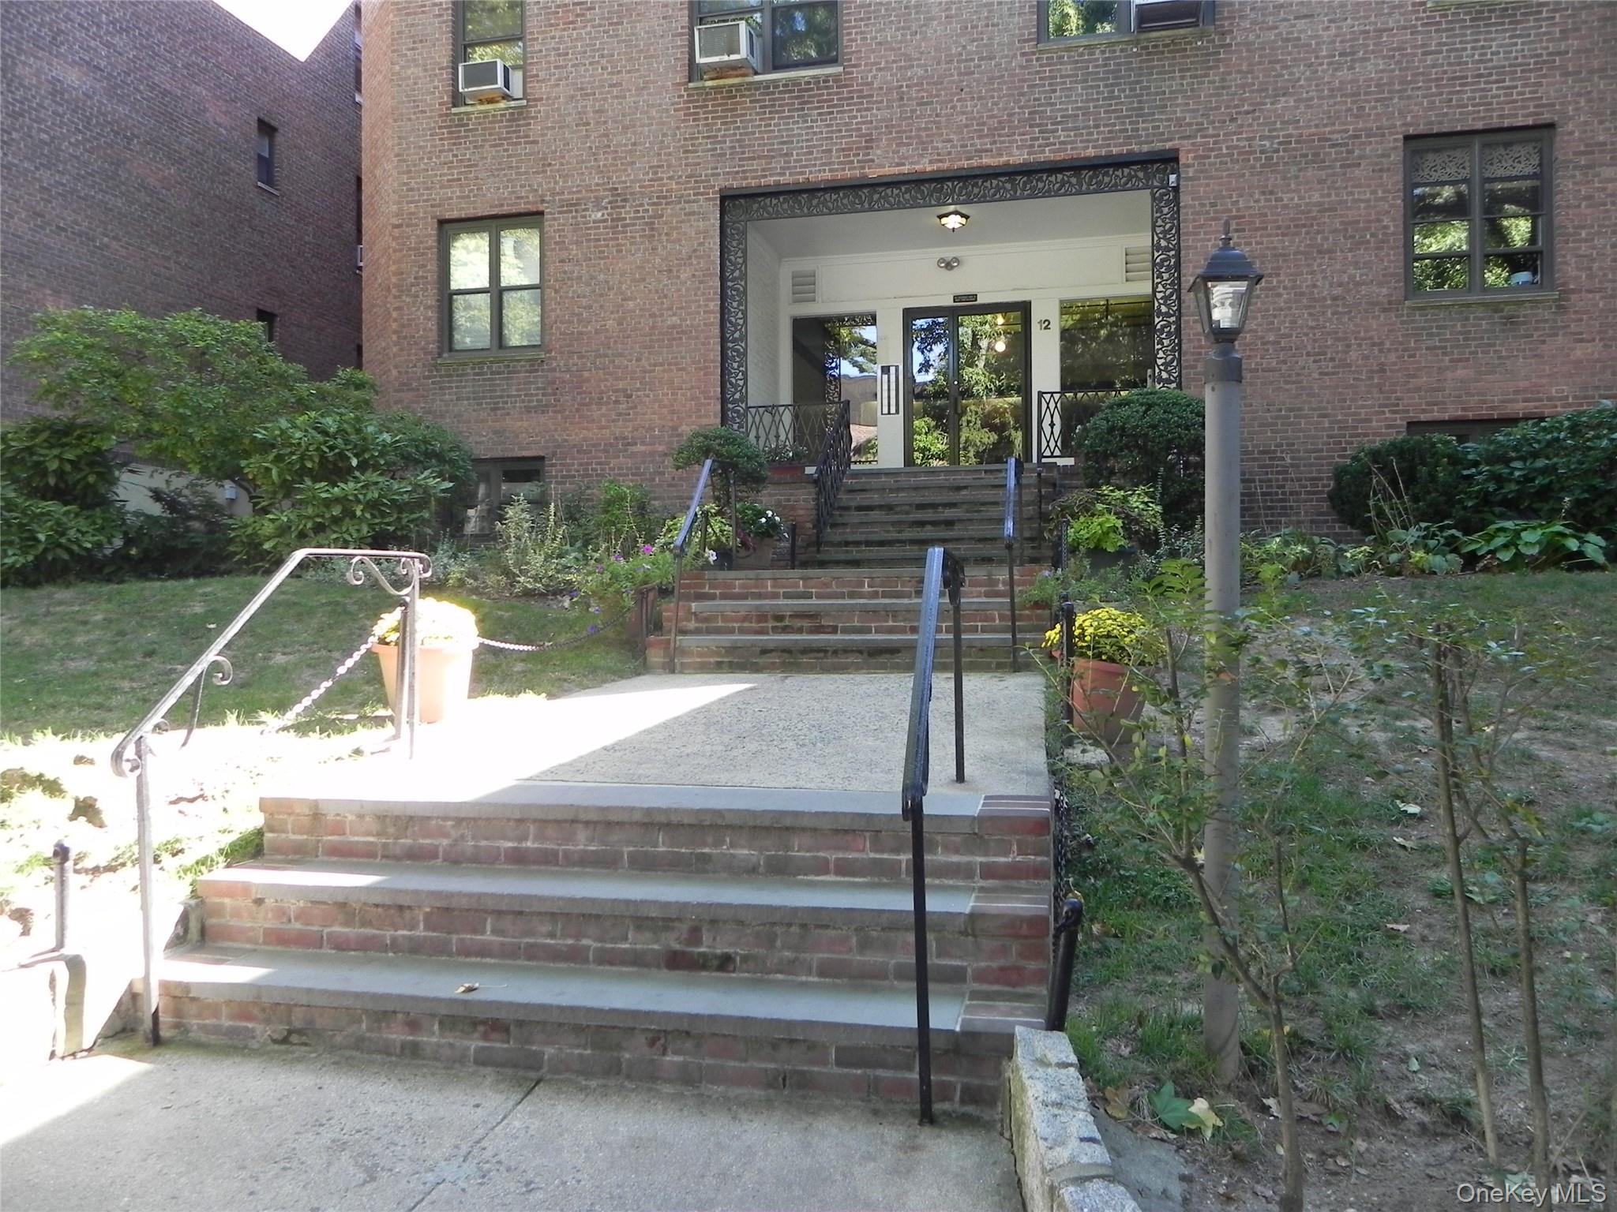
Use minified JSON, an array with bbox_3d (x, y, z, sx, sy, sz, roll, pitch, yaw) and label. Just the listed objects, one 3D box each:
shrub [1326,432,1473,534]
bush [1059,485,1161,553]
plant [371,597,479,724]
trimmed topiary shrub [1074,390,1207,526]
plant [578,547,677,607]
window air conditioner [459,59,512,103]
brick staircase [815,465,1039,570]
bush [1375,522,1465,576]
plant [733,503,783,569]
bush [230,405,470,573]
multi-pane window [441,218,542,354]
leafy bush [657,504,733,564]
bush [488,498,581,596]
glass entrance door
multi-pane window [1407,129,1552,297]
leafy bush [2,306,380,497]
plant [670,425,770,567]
[{"bbox_3d":[5.323,-1.020,10.900,1.338,1.054,1.150,0,0,13],"label":"shrub"},{"bbox_3d":[2.168,-0.627,8.747,0.740,0.500,0.650,0,-1,0],"label":"bush"},{"bbox_3d":[-1.750,0.247,5.625,0.470,0.558,0.470,0,-1,0],"label":"plant"},{"bbox_3d":[3.070,-1.287,11.200,1.188,1.421,1.120,0,0,13],"label":"trimmed topiary shrub"},{"bbox_3d":[-1.160,-0.174,7.800,0.641,0.422,0.520,0,0,13],"label":"plant"},{"bbox_3d":[-3.668,-5.996,13.934,0.490,0.300,0.420,-1,-1,12],"label":"window air conditioner"},{"bbox_3d":[1.298,-0.847,12.040,2.180,1.210,1.650,-1,-1,12],"label":"brick staircase"},{"bbox_3d":[5.135,-0.477,10.200,0.774,0.477,0.650,0,0,13],"label":"bush"},{"bbox_3d":[-0.394,-0.554,9.600,0.419,0.539,0.400,0,0,0],"label":"plant"},{"bbox_3d":[-4.501,-1.117,11.963,2.200,1.580,1.700,0,-1,0],"label":"bush"},{"bbox_3d":[-3.575,-3.630,13.746,1.260,1.527,0.130,0,0,13],"label":"multi-pane window"},{"bbox_3d":[-0.838,-0.524,9.000,0.562,0.459,0.520,0,0,13],"label":"leafy bush"},{"bbox_3d":[-2.509,-0.564,11.107,0.860,0.900,0.750,0,-1,0],"label":"bush"},{"bbox_3d":[1.950,-2.583,14.966,1.589,2.284,0.100,-1,-1,12],"label":"glass entrance door"},{"bbox_3d":[6.464,-3.766,11.714,1.300,1.560,0.120,-1,-1,12],"label":"multi-pane window"},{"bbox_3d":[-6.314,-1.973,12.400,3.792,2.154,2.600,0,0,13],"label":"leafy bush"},{"bbox_3d":[-0.743,-0.923,10.200,0.838,1.199,0.800,0,0,0],"label":"plant"}]

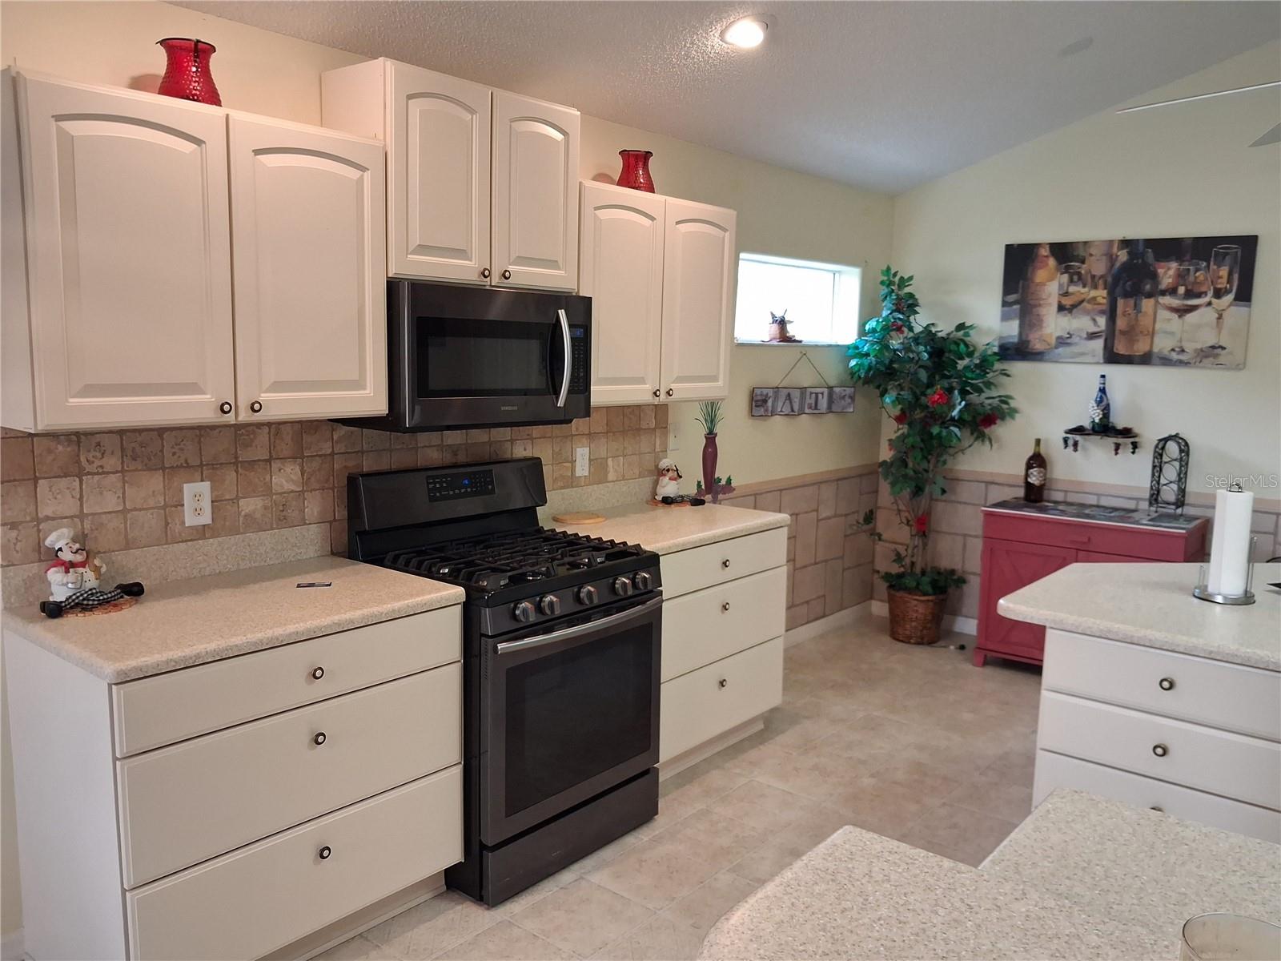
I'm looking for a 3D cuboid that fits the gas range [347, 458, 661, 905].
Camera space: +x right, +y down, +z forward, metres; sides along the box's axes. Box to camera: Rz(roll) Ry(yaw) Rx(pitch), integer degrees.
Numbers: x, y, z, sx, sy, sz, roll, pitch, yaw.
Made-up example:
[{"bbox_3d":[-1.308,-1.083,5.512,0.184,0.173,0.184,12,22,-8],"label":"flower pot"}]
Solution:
[{"bbox_3d":[-0.410,0.565,3.216,0.700,1.175,0.757,8,10,39],"label":"gas range"}]

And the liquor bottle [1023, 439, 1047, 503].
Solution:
[{"bbox_3d":[2.066,-0.050,5.224,0.105,0.335,0.105,8,10,39],"label":"liquor bottle"}]

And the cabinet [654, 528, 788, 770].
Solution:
[{"bbox_3d":[0.059,0.617,3.897,0.630,0.870,0.890,8,10,39],"label":"cabinet"}]

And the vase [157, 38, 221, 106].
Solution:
[{"bbox_3d":[-1.120,-0.972,2.465,0.165,0.180,0.165,8,10,39],"label":"vase"}]

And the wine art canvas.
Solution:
[{"bbox_3d":[2.402,-0.888,5.026,1.165,0.615,0.035,8,10,39],"label":"wine art canvas"}]

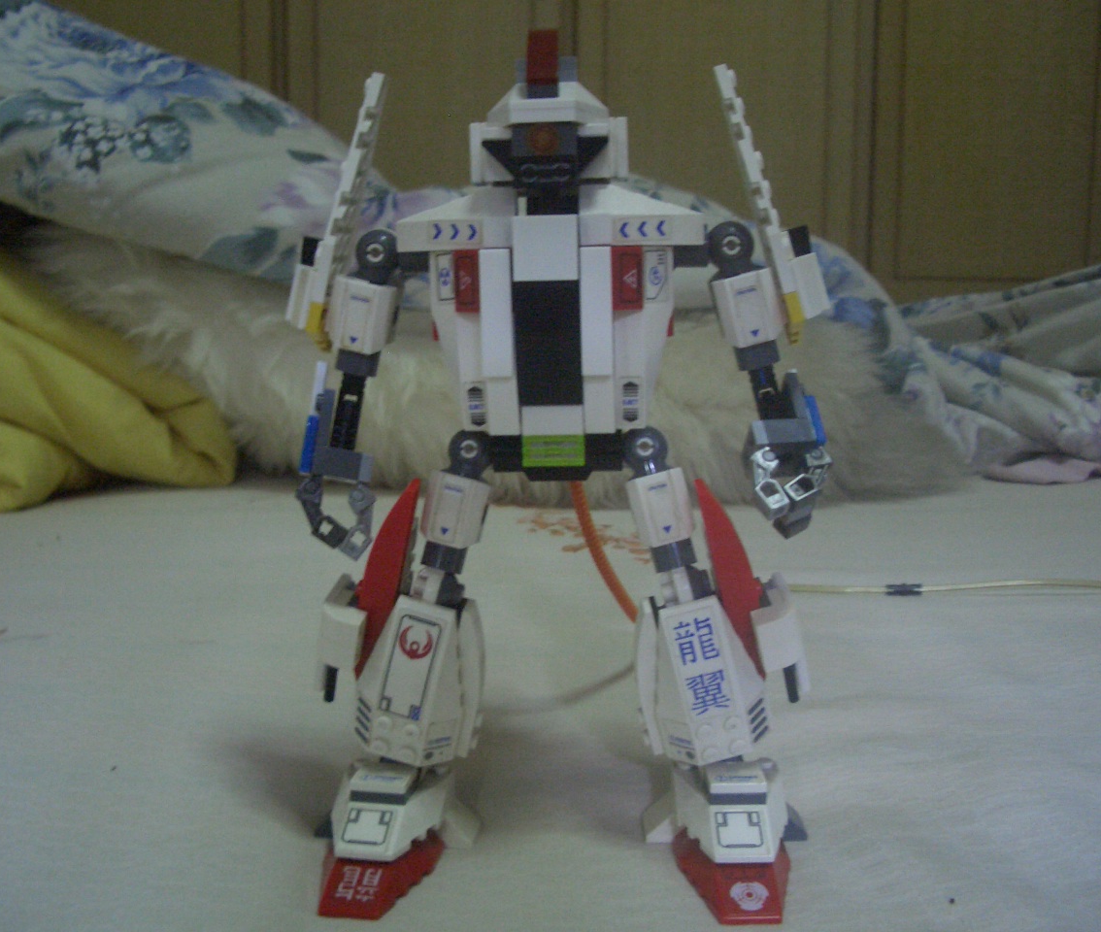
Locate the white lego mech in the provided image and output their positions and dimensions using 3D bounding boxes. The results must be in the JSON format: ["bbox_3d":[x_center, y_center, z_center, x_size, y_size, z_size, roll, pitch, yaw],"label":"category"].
[{"bbox_3d":[0.003,-0.002,0.352,0.150,0.230,0.095,1,8,6],"label":"white lego mech"}]

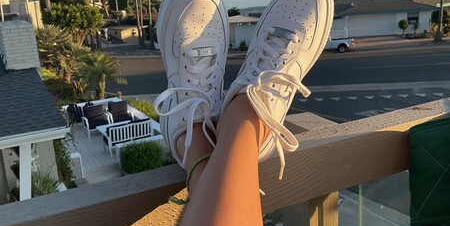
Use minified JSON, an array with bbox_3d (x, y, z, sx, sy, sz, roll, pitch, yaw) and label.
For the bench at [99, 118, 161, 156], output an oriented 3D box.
[{"bbox_3d":[-2.872,0.677,14.701,1.220,0.860,0.700,-12,17,-28],"label":"bench"}]

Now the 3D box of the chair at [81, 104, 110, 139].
[{"bbox_3d":[-4.031,0.236,15.779,0.720,0.850,0.800,-11,17,-25],"label":"chair"}]

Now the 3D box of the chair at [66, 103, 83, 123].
[{"bbox_3d":[-4.887,0.050,16.600,0.720,0.820,0.680,-11,17,-25],"label":"chair"}]

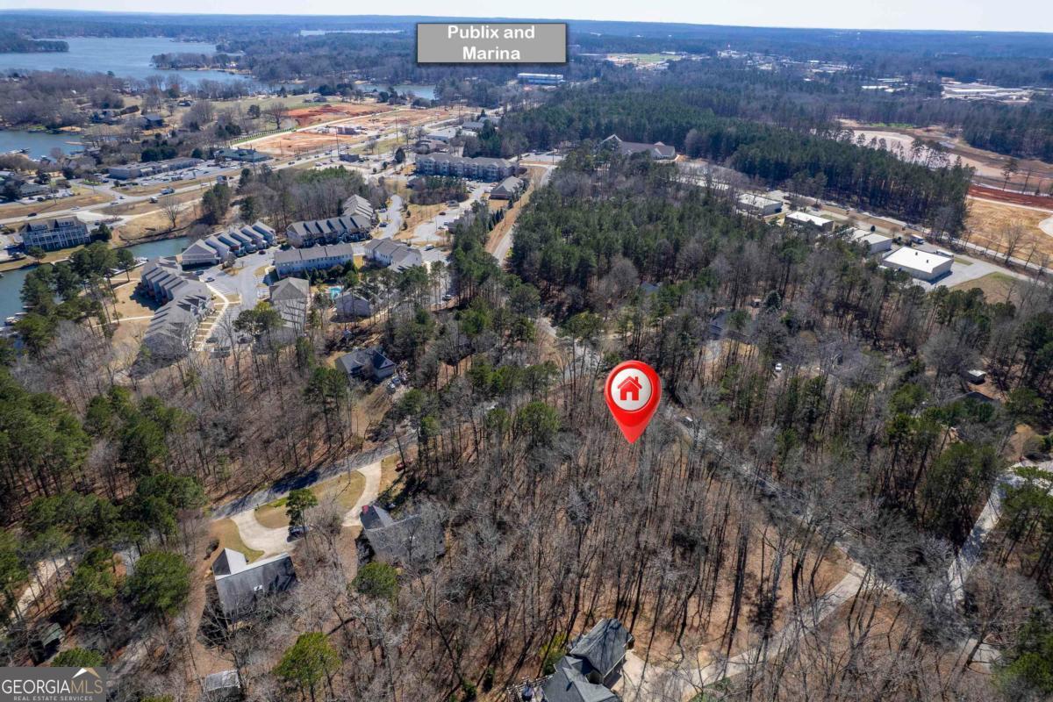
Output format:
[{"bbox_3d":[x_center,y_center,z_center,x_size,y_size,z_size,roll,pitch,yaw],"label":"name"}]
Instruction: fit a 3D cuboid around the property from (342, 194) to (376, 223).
[{"bbox_3d":[-110.230,-94.570,424.440,16.000,11.000,38.000,-5,28,-12],"label":"property"}]

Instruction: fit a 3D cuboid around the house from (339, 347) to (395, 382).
[{"bbox_3d":[-59.160,3.530,238.430,17.500,8.000,13.000,-14,31,-27],"label":"house"}]

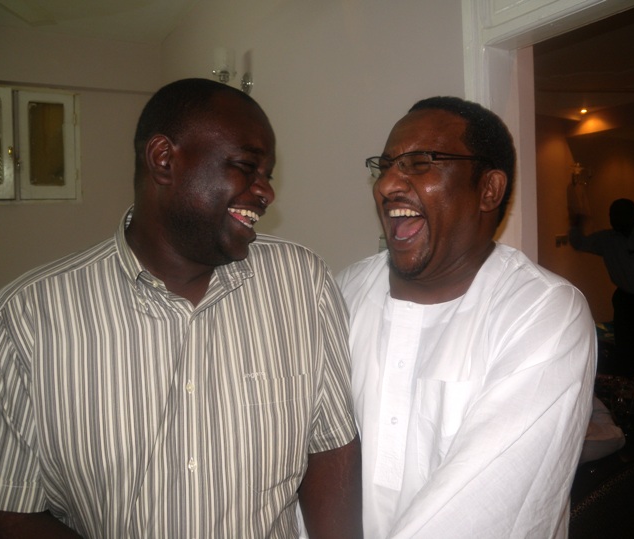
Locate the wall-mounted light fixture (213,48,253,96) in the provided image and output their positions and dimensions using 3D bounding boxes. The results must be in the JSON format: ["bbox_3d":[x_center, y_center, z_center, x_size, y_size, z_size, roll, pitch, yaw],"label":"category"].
[{"bbox_3d":[-0.454,-1.035,3.068,0.190,0.270,0.130,-2,1,-32],"label":"wall-mounted light fixture"}]

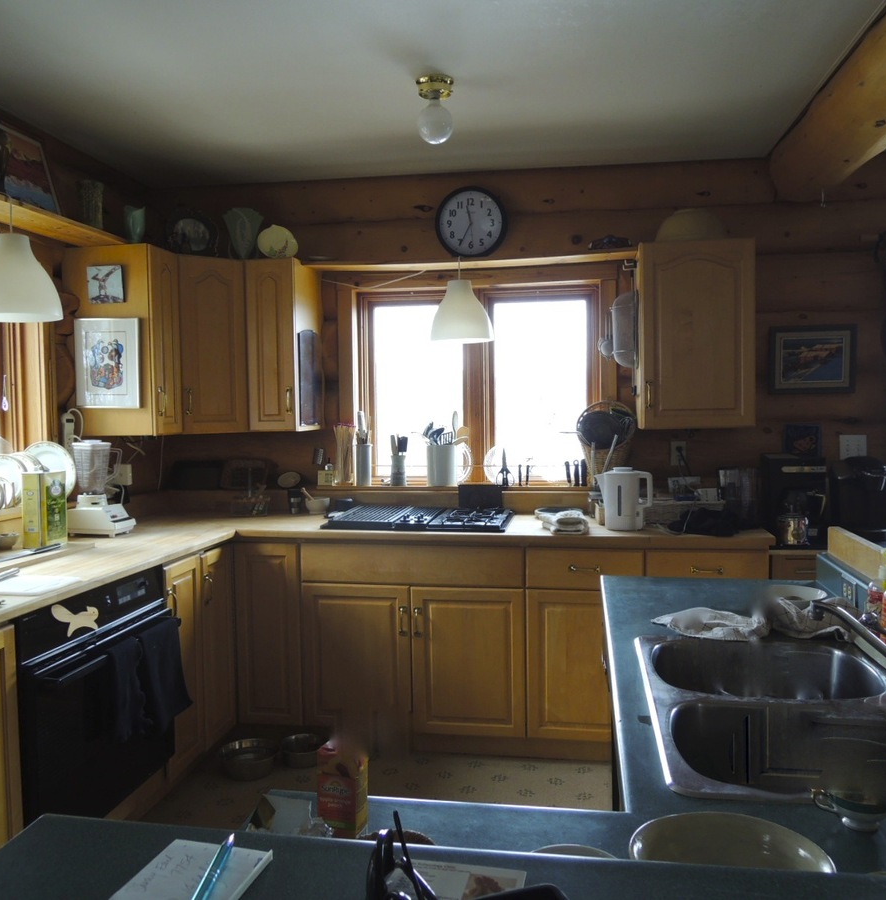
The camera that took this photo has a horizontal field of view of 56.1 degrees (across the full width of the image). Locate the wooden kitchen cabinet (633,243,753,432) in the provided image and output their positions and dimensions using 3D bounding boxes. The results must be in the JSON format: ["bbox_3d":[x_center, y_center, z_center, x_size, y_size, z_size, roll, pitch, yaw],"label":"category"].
[{"bbox_3d":[1.078,-0.481,3.589,0.451,0.772,0.330,0,2,10],"label":"wooden kitchen cabinet"}]

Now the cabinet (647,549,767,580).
[{"bbox_3d":[1.040,0.778,3.433,0.450,0.850,0.600,0,3,10],"label":"cabinet"}]

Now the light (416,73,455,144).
[{"bbox_3d":[-0.028,-1.111,2.740,0.122,0.205,0.122,-1,3,0],"label":"light"}]

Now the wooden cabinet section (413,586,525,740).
[{"bbox_3d":[0.140,0.825,3.522,0.451,0.590,0.500,0,3,10],"label":"wooden cabinet section"}]

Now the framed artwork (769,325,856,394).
[{"bbox_3d":[1.599,-0.389,3.598,0.350,0.288,0.025,0,3,10],"label":"framed artwork"}]

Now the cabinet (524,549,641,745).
[{"bbox_3d":[0.608,0.765,3.572,0.457,0.785,0.600,0,2,10],"label":"cabinet"}]

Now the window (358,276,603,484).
[{"bbox_3d":[0.169,-0.335,3.988,1.172,1.002,0.100,0,2,10],"label":"window"}]

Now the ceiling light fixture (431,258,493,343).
[{"bbox_3d":[0.078,-0.633,3.509,0.265,0.345,0.265,0,3,10],"label":"ceiling light fixture"}]

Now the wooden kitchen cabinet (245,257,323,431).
[{"bbox_3d":[-0.743,-0.477,3.899,0.214,0.778,0.330,0,2,10],"label":"wooden kitchen cabinet"}]

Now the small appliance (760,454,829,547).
[{"bbox_3d":[1.410,0.198,3.352,0.210,0.352,0.220,0,2,10],"label":"small appliance"}]

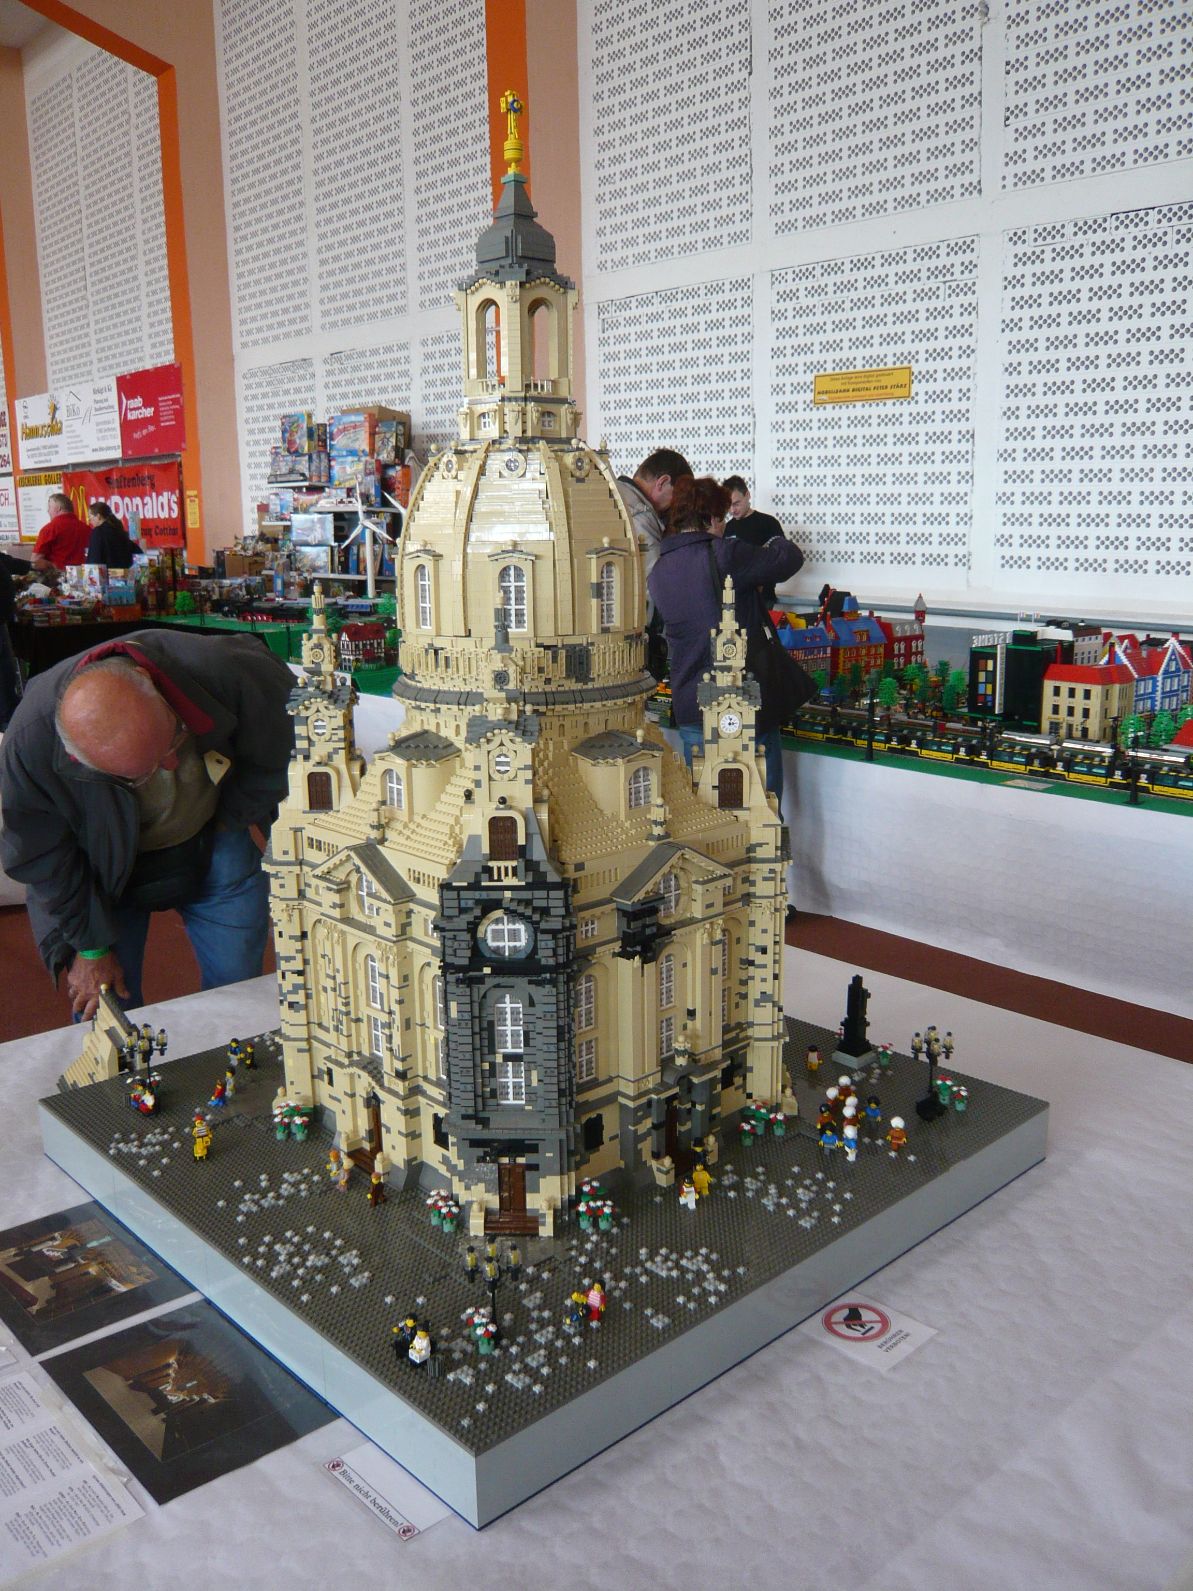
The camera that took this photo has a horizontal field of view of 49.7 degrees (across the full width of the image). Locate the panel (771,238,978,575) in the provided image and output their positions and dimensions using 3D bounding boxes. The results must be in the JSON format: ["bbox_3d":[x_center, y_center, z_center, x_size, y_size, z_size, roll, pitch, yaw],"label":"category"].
[{"bbox_3d":[1.703,-2.376,8.051,0.080,1.900,1.550,-11,16,-40],"label":"panel"}]

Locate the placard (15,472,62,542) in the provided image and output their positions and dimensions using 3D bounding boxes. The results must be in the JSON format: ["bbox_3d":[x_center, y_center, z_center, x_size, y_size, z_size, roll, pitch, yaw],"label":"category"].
[{"bbox_3d":[-8.332,-4.289,19.266,0.040,1.010,1.970,-11,16,-40],"label":"placard"}]

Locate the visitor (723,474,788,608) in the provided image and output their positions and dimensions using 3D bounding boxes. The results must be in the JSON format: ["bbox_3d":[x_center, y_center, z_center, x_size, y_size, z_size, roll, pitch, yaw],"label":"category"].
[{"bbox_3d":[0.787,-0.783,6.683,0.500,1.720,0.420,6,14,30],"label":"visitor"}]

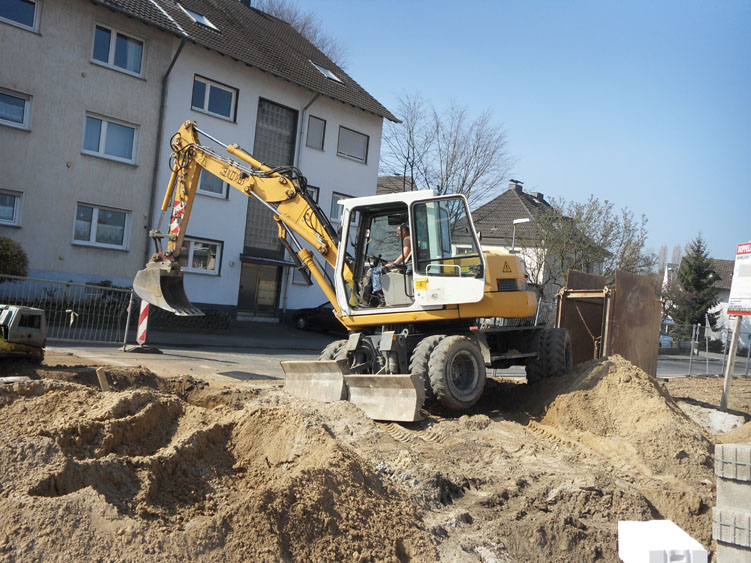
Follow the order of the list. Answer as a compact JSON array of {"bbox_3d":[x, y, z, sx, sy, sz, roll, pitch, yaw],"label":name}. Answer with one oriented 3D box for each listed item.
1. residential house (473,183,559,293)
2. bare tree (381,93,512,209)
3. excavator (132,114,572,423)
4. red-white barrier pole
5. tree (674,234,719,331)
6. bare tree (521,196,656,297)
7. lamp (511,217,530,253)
[{"bbox_3d":[10.317,-1.326,56.970,9.300,10.600,10.500,4,-2,38],"label":"residential house"},{"bbox_3d":[3.630,-3.517,44.000,7.200,13.000,7.200,4,-2,38],"label":"bare tree"},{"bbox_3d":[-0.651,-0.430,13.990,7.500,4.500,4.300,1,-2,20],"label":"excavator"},{"bbox_3d":[-4.735,0.821,16.700,0.250,1.020,0.080,4,-2,38],"label":"red-white barrier pole"},{"bbox_3d":[23.365,0.814,60.000,3.700,8.400,3.700,4,-2,38],"label":"tree"},{"bbox_3d":[11.111,-0.160,43.000,6.400,7.700,6.400,4,-2,38],"label":"bare tree"},{"bbox_3d":[6.245,0.092,36.000,0.900,5.800,0.250,4,-2,38],"label":"lamp"}]

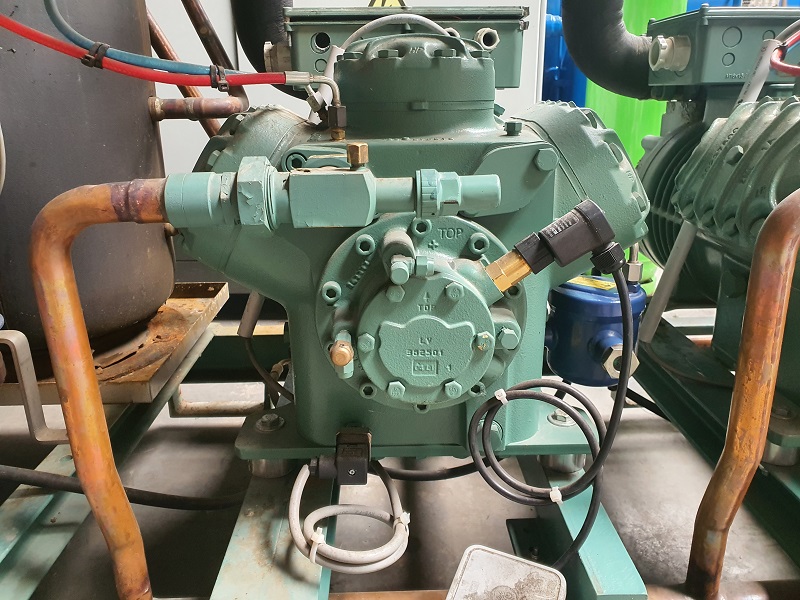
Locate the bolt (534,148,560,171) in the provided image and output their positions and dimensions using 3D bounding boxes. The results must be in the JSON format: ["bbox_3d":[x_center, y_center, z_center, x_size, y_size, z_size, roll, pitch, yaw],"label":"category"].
[{"bbox_3d":[0.122,-0.115,0.495,0.019,0.019,0.010,0,20,-1],"label":"bolt"}]

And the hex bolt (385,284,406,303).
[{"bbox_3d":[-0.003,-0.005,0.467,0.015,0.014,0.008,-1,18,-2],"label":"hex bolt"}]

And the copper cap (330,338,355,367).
[{"bbox_3d":[-0.045,0.042,0.473,0.018,0.018,0.016,-1,18,-2],"label":"copper cap"}]

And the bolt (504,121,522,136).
[{"bbox_3d":[0.109,-0.164,0.577,0.015,0.013,0.015,0,20,-1],"label":"bolt"}]

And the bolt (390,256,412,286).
[{"bbox_3d":[0.001,-0.023,0.467,0.017,0.017,0.024,0,20,-1],"label":"bolt"}]

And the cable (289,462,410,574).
[{"bbox_3d":[-0.042,0.185,0.546,0.103,0.052,0.128,0,20,-1],"label":"cable"}]

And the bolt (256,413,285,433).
[{"bbox_3d":[-0.136,0.128,0.628,0.027,0.011,0.027,0,20,-1],"label":"bolt"}]

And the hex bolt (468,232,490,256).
[{"bbox_3d":[0.067,-0.047,0.507,0.017,0.017,0.010,-1,18,-2],"label":"hex bolt"}]

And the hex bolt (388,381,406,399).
[{"bbox_3d":[-0.002,0.072,0.484,0.015,0.015,0.006,0,20,-1],"label":"hex bolt"}]

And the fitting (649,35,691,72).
[{"bbox_3d":[0.370,-0.337,0.822,0.038,0.048,0.048,0,20,-1],"label":"fitting"}]

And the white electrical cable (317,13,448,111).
[{"bbox_3d":[-0.020,-0.260,0.657,0.147,0.100,0.060,-1,18,-2],"label":"white electrical cable"}]

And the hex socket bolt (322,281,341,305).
[{"bbox_3d":[-0.059,-0.006,0.511,0.016,0.016,0.011,0,20,-1],"label":"hex socket bolt"}]

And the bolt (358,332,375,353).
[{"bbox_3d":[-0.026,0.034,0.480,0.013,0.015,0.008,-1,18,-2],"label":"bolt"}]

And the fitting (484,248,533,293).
[{"bbox_3d":[0.088,-0.024,0.485,0.028,0.025,0.025,-34,16,9],"label":"fitting"}]

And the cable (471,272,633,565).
[{"bbox_3d":[0.131,0.110,0.539,0.138,0.295,0.070,-1,18,-2],"label":"cable"}]

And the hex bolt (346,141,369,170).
[{"bbox_3d":[-0.032,-0.109,0.457,0.017,0.019,0.017,-1,18,-2],"label":"hex bolt"}]

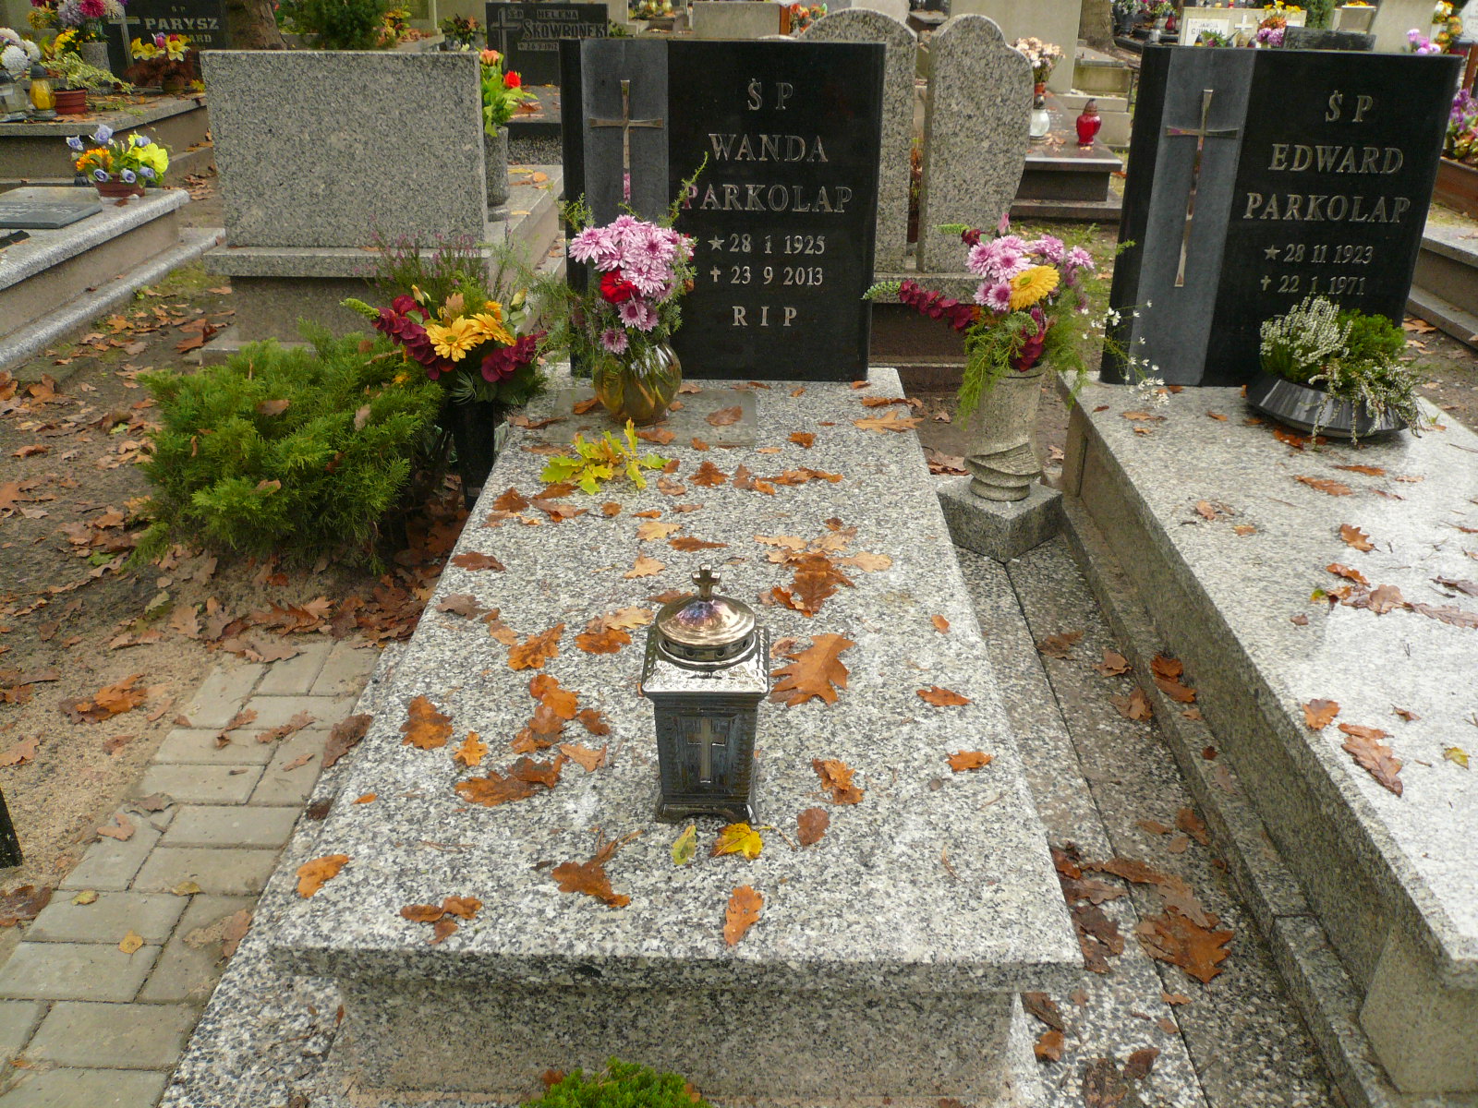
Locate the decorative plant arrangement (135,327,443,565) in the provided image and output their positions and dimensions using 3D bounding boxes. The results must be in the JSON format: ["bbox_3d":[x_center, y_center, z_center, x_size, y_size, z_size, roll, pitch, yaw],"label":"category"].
[{"bbox_3d":[-0.999,-0.295,2.769,0.690,0.400,0.560,1,29,0],"label":"decorative plant arrangement"}]

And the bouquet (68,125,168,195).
[{"bbox_3d":[-2.522,-1.617,4.890,0.380,0.270,0.250,1,29,0],"label":"bouquet"}]

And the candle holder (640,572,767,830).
[{"bbox_3d":[-0.040,0.159,1.456,0.145,0.323,0.145,1,29,0],"label":"candle holder"}]

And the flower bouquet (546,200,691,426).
[{"bbox_3d":[-0.251,-0.522,2.534,0.320,0.475,0.290,1,29,0],"label":"flower bouquet"}]

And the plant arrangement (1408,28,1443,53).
[{"bbox_3d":[4.179,-3.059,7.284,0.220,0.250,0.210,1,29,0],"label":"plant arrangement"}]

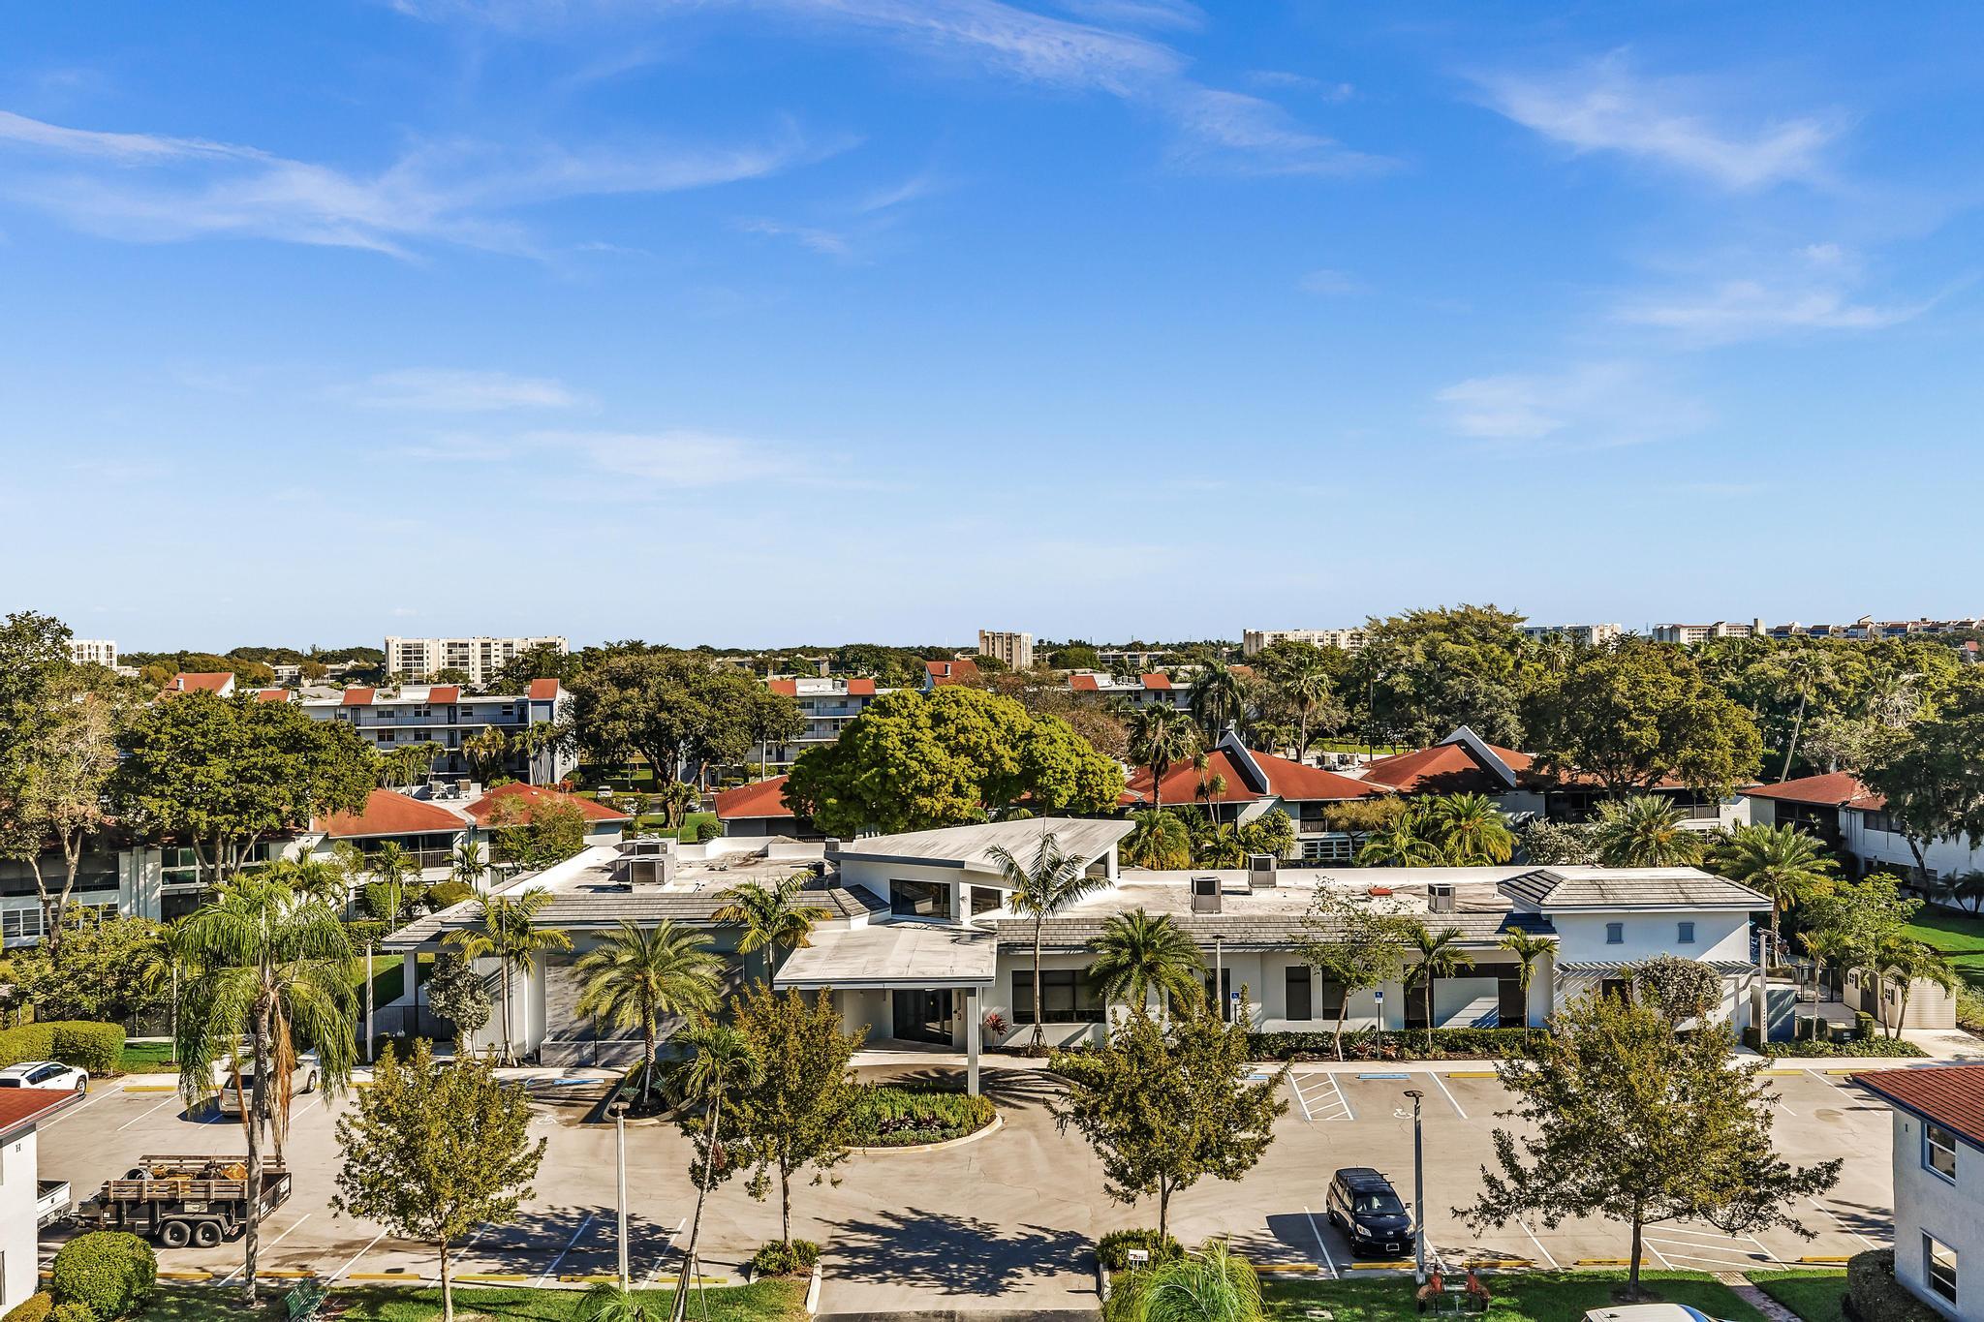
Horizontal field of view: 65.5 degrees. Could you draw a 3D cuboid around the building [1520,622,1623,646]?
[{"bbox_3d":[316.761,-7.743,853.031,25.000,22.200,61.000,-1,1,-25],"label":"building"}]

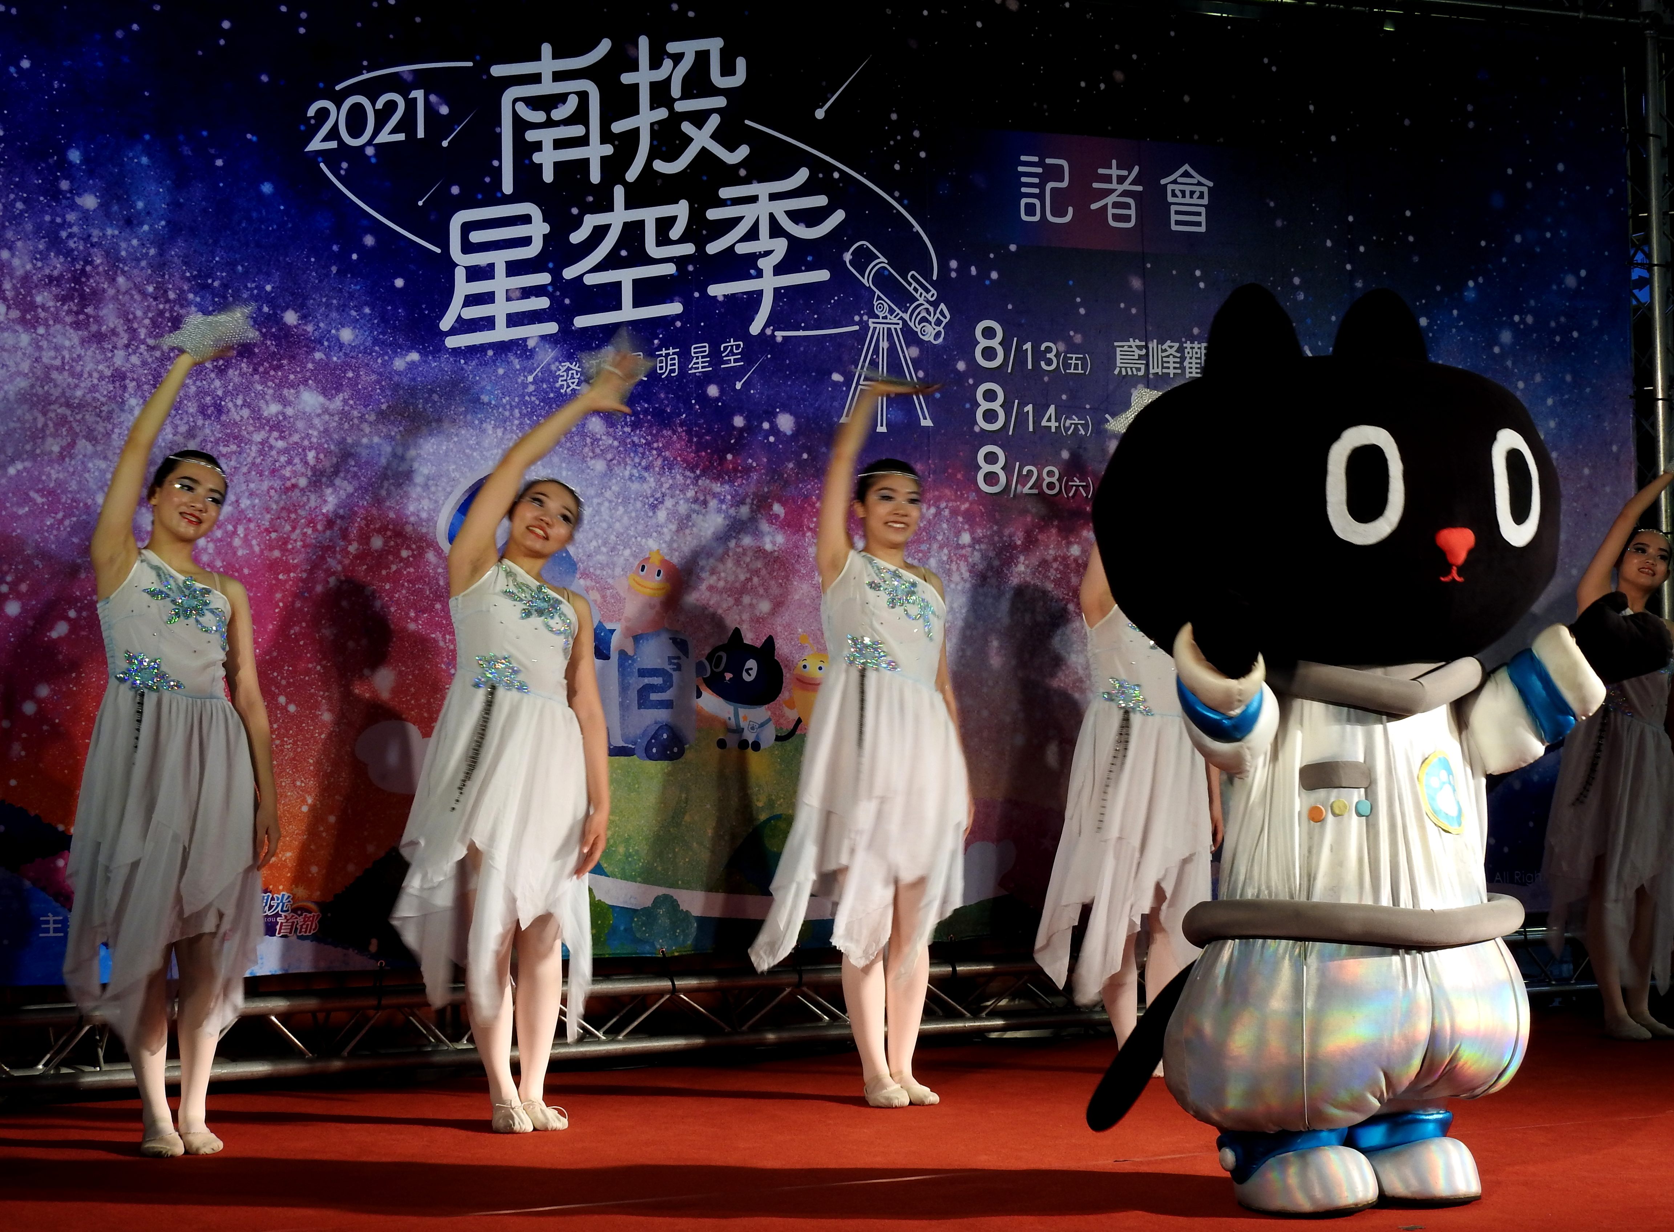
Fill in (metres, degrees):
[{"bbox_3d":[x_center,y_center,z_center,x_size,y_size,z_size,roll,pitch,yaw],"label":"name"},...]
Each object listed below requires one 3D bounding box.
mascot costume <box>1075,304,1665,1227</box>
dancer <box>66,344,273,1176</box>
[{"bbox_3d":[1.072,0.239,5.859,1.060,1.824,0.850,-1,-2,-22],"label":"mascot costume"},{"bbox_3d":[-1.543,0.300,6.744,0.460,1.850,0.420,0,-2,-25],"label":"dancer"}]

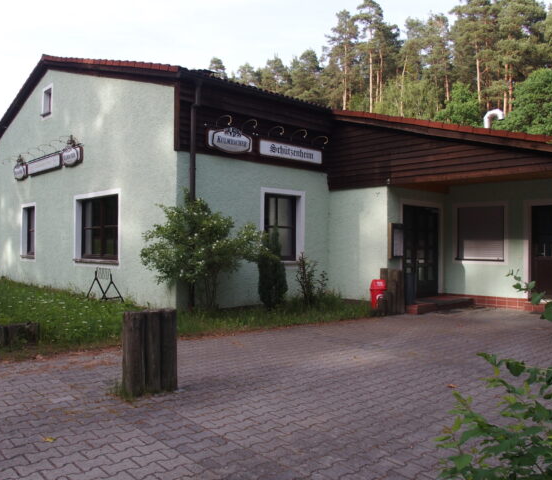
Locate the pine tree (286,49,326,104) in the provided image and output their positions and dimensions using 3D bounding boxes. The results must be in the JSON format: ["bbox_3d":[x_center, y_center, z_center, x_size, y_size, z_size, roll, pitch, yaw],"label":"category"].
[{"bbox_3d":[3.240,-9.294,55.000,4.500,21.889,4.500,0,0,0],"label":"pine tree"}]

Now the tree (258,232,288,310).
[{"bbox_3d":[-0.061,0.571,10.550,0.600,1.732,0.580,0,-1,0],"label":"tree"}]

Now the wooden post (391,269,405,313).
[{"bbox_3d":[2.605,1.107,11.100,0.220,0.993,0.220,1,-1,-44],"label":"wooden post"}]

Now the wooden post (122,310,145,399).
[{"bbox_3d":[-1.256,1.002,4.580,0.180,0.729,0.180,0,0,0],"label":"wooden post"}]

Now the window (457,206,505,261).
[{"bbox_3d":[4.862,-0.143,12.330,0.100,1.260,1.155,1,-1,-43],"label":"window"}]

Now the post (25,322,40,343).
[{"bbox_3d":[-2.893,1.114,6.150,0.180,0.244,0.180,1,-1,-44],"label":"post"}]

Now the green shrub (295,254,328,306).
[{"bbox_3d":[0.775,0.873,11.300,0.680,1.200,0.600,1,-1,-44],"label":"green shrub"}]

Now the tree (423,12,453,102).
[{"bbox_3d":[13.726,-9.307,44.000,3.600,19.717,3.400,1,-1,-44],"label":"tree"}]

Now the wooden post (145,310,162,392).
[{"bbox_3d":[-1.121,1.004,4.680,0.175,0.714,0.175,0,0,0],"label":"wooden post"}]

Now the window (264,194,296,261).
[{"bbox_3d":[0.084,-0.229,11.523,1.073,1.419,0.100,1,-1,-43],"label":"window"}]

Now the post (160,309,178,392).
[{"bbox_3d":[-1.007,1.031,4.870,0.180,0.755,0.180,0,-1,0],"label":"post"}]

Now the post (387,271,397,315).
[{"bbox_3d":[2.427,1.086,10.850,0.180,0.904,0.180,0,0,0],"label":"post"}]

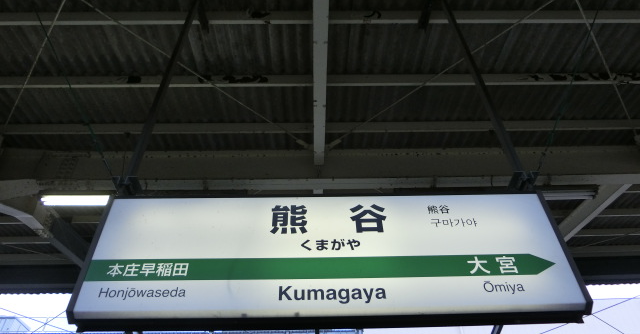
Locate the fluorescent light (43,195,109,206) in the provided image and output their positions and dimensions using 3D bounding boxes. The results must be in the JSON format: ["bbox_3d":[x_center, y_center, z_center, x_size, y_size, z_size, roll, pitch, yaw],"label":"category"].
[{"bbox_3d":[-2.100,0.363,5.500,2.450,0.110,0.170,-1,-44,-1],"label":"fluorescent light"}]

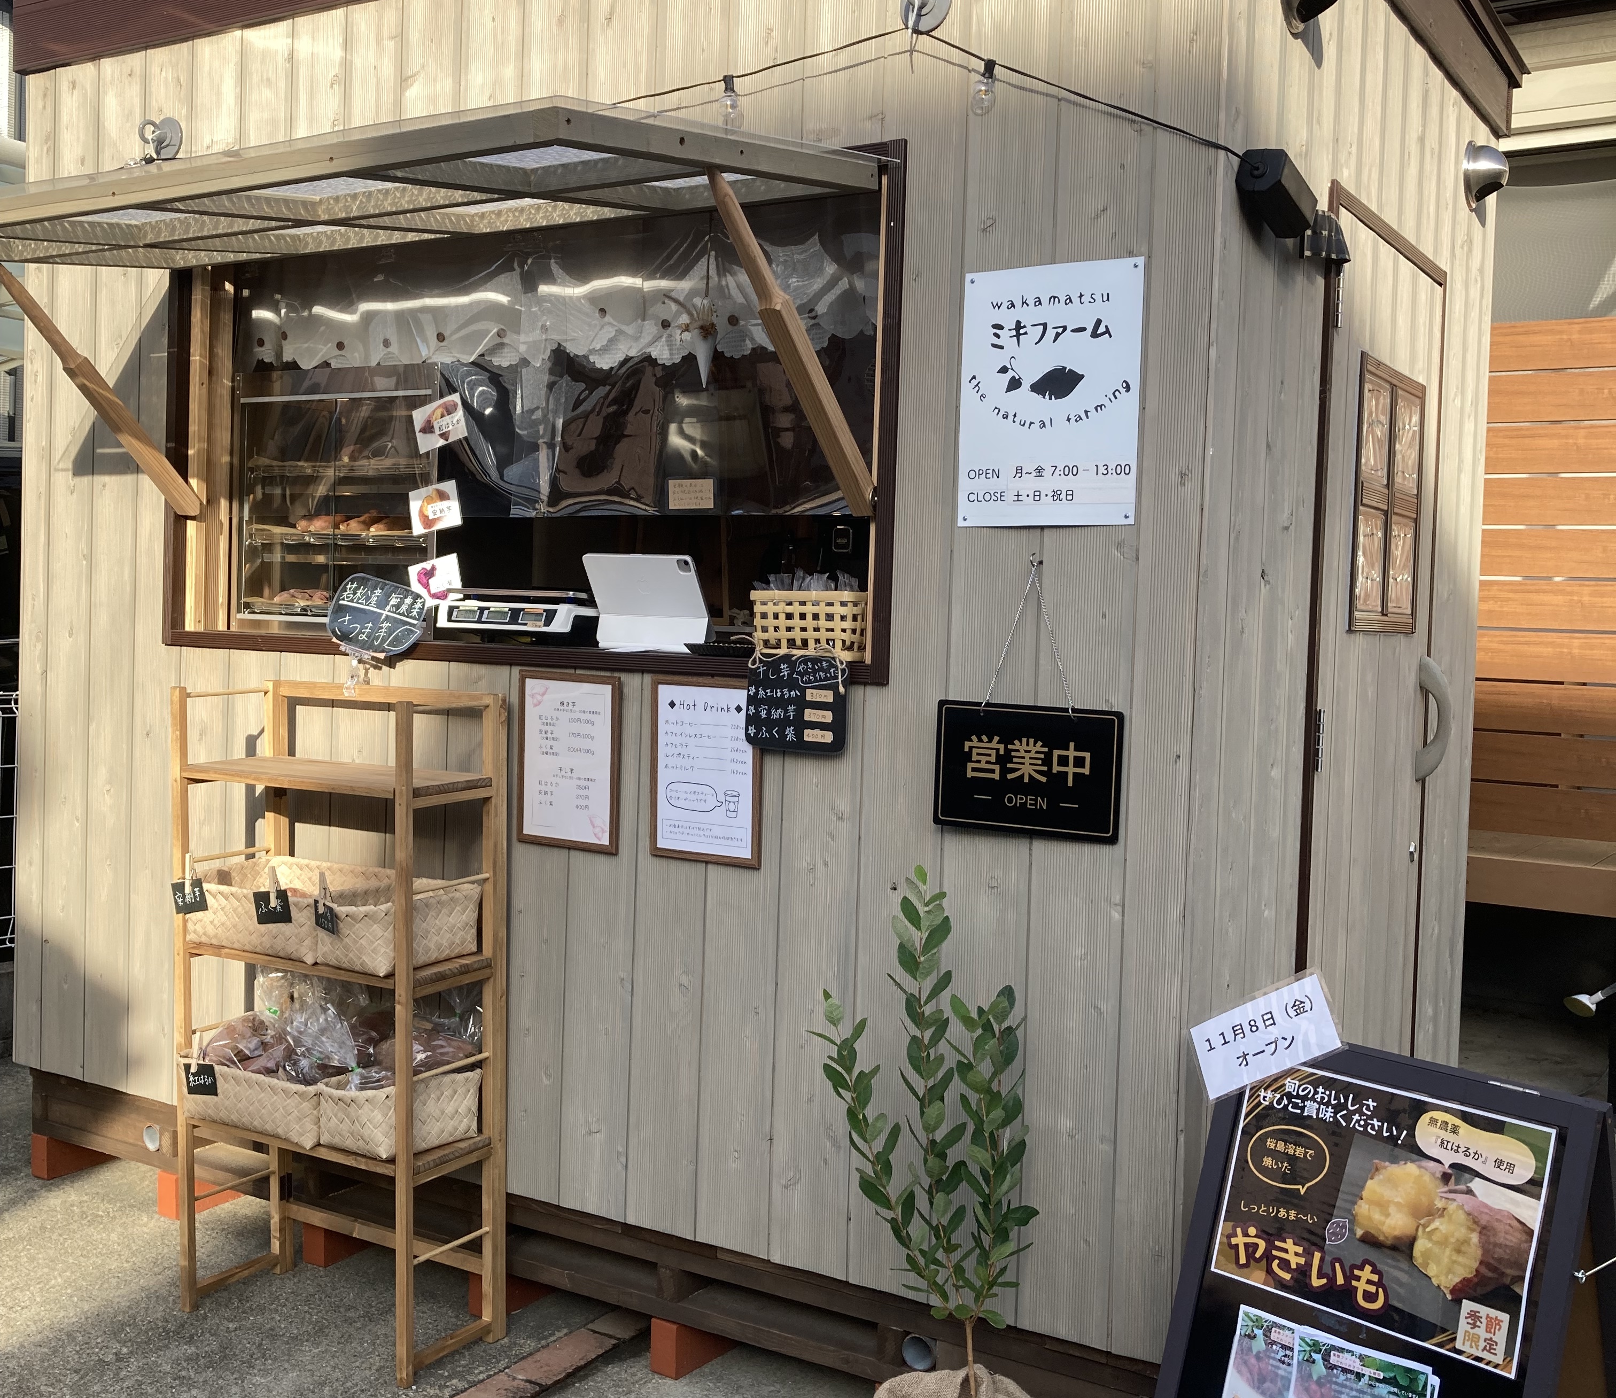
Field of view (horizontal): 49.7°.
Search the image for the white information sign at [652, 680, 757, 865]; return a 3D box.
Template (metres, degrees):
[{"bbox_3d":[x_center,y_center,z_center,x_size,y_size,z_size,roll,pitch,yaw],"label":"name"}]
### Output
[{"bbox_3d":[-0.174,0.126,3.027,0.235,0.317,0.015,3,3,32],"label":"white information sign"}]

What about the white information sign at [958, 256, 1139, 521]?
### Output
[{"bbox_3d":[0.373,-0.470,2.703,0.298,0.401,0.007,4,3,32],"label":"white information sign"}]

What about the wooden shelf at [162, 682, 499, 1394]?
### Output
[{"bbox_3d":[-0.892,0.595,3.315,0.605,1.222,0.265,4,3,32],"label":"wooden shelf"}]

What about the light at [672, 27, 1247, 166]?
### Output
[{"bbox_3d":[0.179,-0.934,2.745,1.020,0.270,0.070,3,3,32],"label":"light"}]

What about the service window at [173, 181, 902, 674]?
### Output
[{"bbox_3d":[-0.601,-0.505,3.350,1.790,0.855,0.120,4,3,32],"label":"service window"}]

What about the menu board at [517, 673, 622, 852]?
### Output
[{"bbox_3d":[-0.441,0.116,3.218,0.239,0.323,0.018,4,3,32],"label":"menu board"}]

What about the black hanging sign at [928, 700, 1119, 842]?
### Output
[{"bbox_3d":[0.337,0.111,2.699,0.310,0.200,0.010,3,3,32],"label":"black hanging sign"}]

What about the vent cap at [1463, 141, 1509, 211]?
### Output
[{"bbox_3d":[1.529,-1.177,3.901,0.084,0.150,0.150,3,3,32],"label":"vent cap"}]

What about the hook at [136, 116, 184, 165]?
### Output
[{"bbox_3d":[-1.389,-1.204,3.715,0.098,0.097,0.075,3,3,32],"label":"hook"}]

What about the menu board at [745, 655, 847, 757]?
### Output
[{"bbox_3d":[-0.019,0.006,2.911,0.198,0.156,0.010,4,3,32],"label":"menu board"}]

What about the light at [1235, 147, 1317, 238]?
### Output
[{"bbox_3d":[0.718,-0.767,2.650,0.062,0.060,0.175,3,-7,32],"label":"light"}]

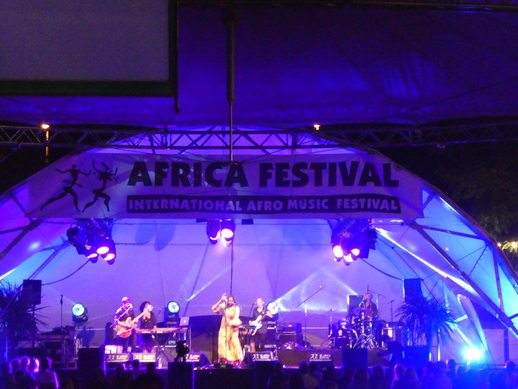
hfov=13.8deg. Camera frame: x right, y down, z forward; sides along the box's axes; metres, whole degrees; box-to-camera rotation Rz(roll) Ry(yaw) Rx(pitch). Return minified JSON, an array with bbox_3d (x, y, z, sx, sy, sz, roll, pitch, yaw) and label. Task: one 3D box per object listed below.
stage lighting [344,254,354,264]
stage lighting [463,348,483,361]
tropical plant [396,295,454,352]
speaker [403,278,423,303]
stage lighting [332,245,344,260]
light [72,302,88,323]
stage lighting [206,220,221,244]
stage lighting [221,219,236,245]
[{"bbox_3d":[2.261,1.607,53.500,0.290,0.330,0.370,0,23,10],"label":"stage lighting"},{"bbox_3d":[5.285,3.961,53.000,0.460,0.310,0.300,0,-2,6],"label":"stage lighting"},{"bbox_3d":[4.083,3.212,52.500,1.420,1.500,1.380,0,-2,0],"label":"tropical plant"},{"bbox_3d":[3.788,2.384,53.000,0.440,0.620,0.420,0,-2,12],"label":"speaker"},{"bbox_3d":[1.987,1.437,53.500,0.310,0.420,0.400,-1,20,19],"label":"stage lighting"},{"bbox_3d":[-4.711,3.140,56.500,0.420,0.580,0.420,-1,-3,19],"label":"light"},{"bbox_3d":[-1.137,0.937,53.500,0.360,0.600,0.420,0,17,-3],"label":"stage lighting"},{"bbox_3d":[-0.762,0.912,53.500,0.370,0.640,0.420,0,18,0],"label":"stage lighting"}]

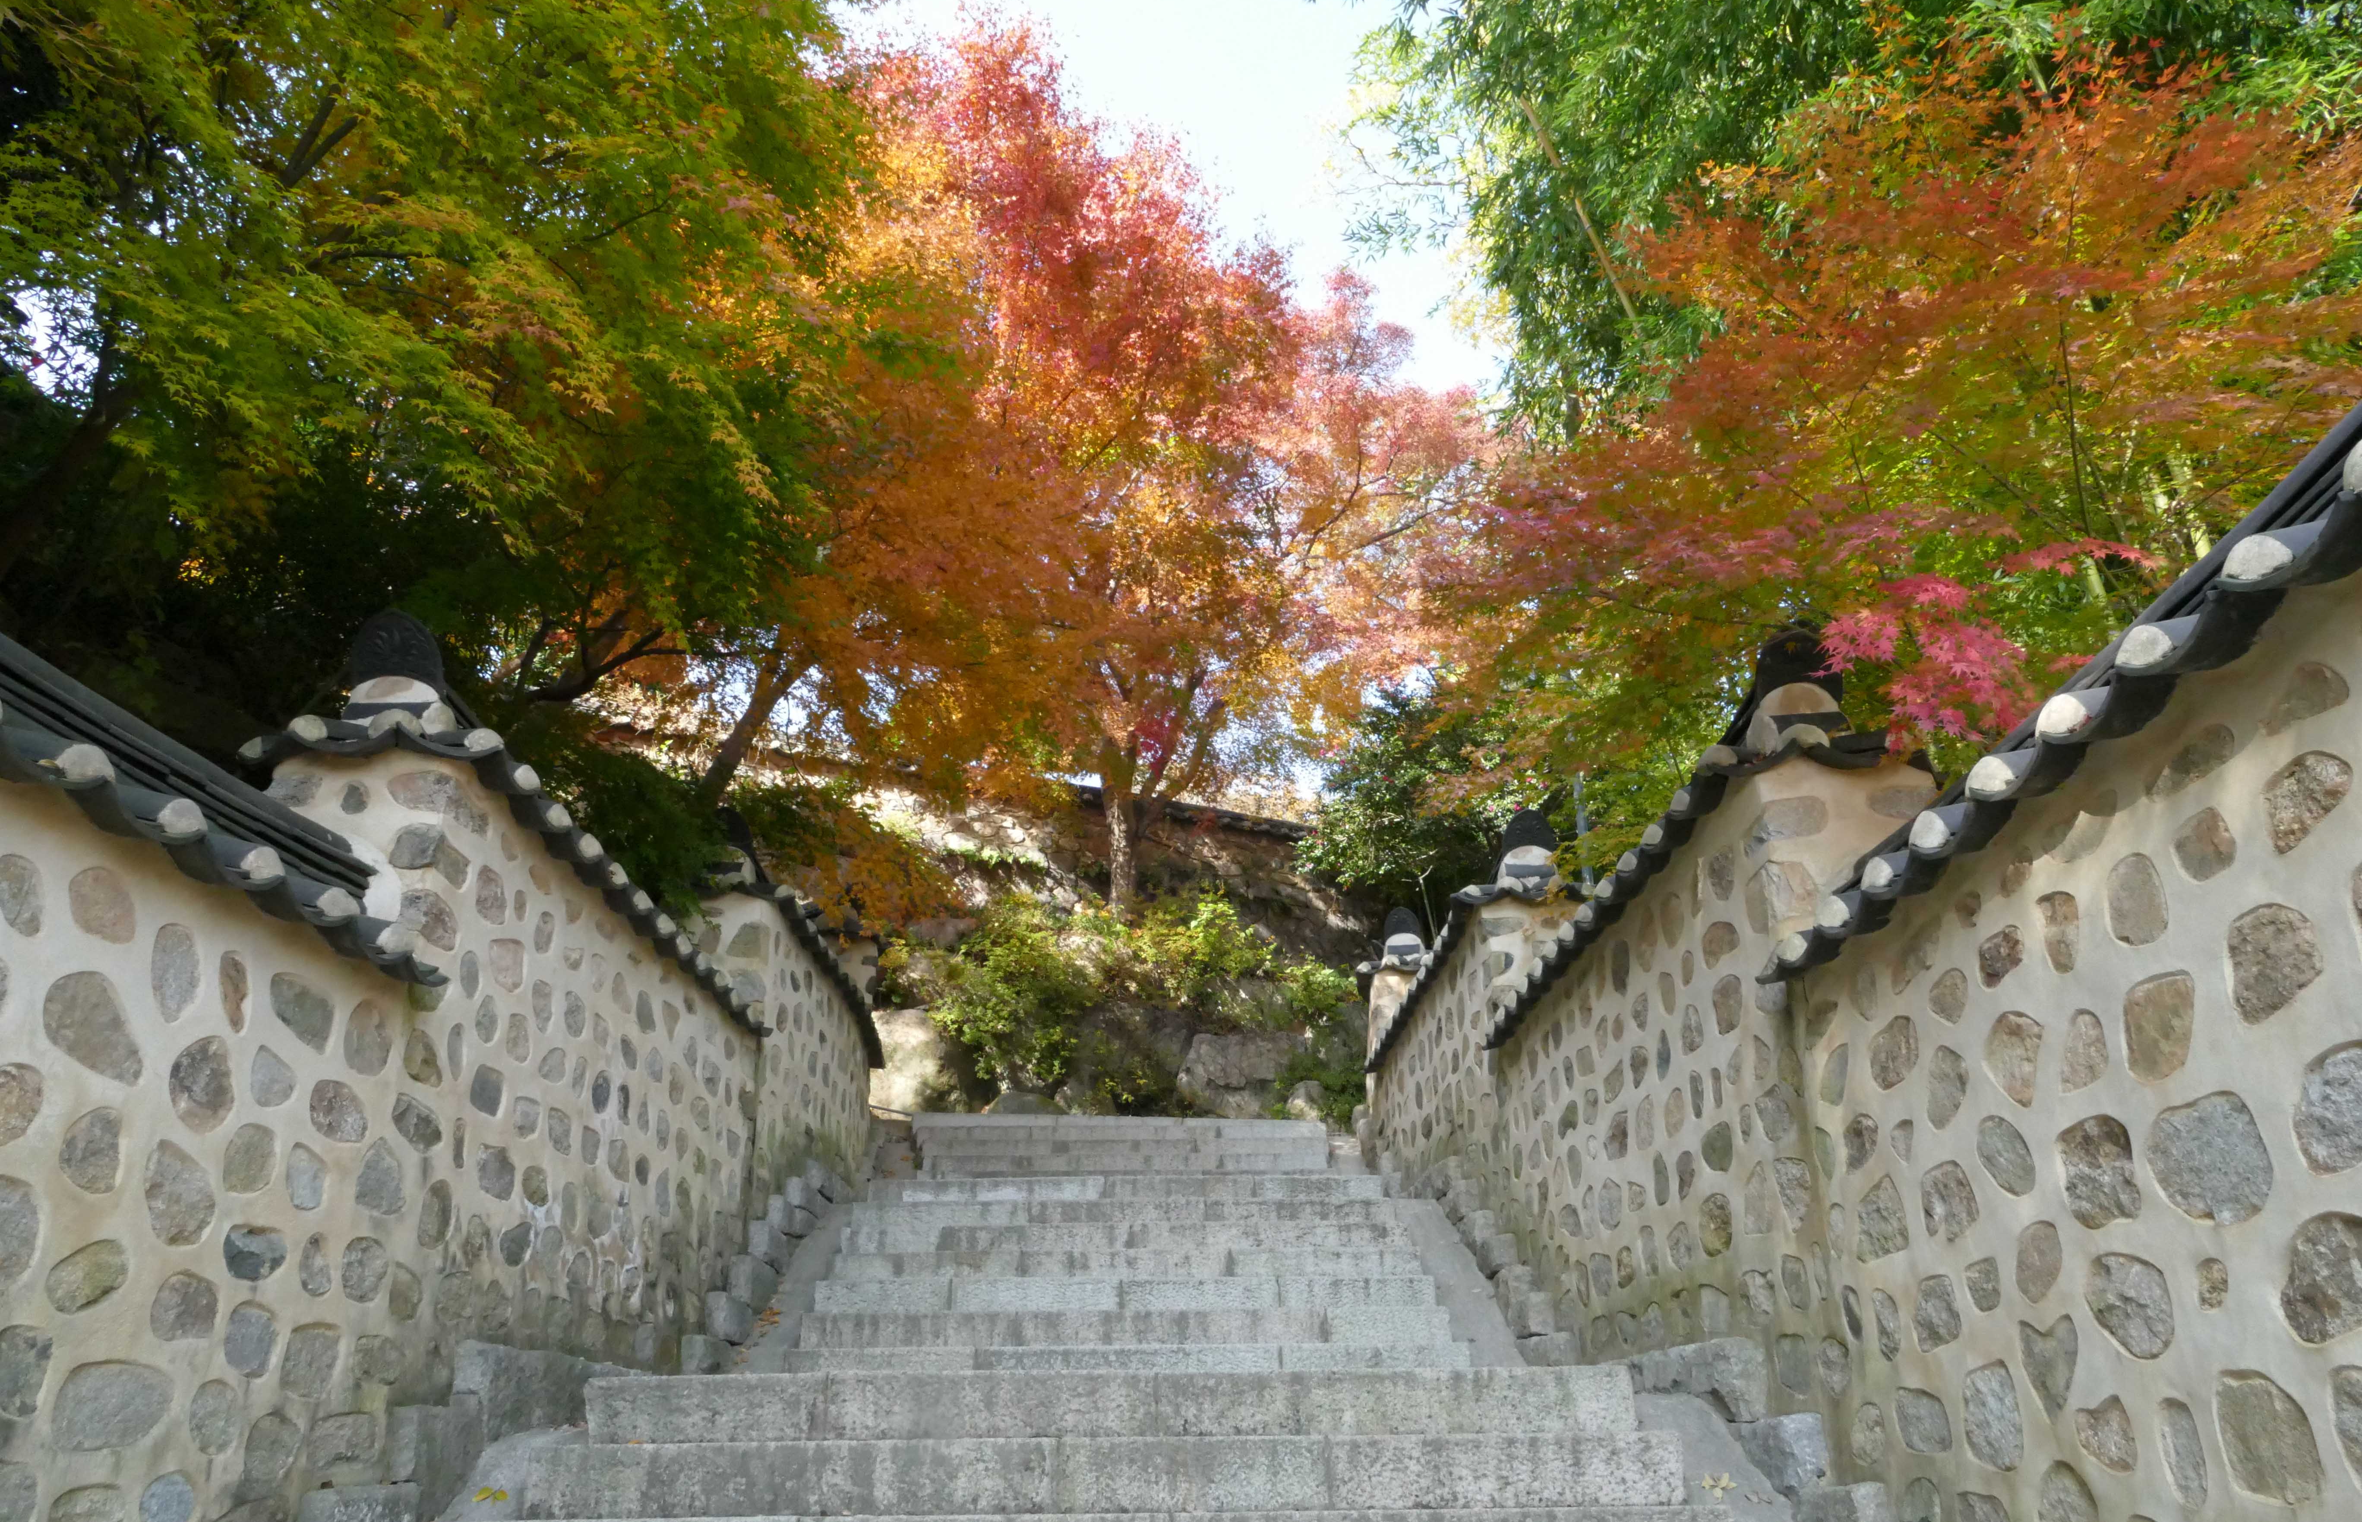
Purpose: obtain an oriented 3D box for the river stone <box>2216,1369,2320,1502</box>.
[{"bbox_3d":[1.582,0.962,2.337,0.109,0.168,0.205,-1,-21,0],"label":"river stone"}]

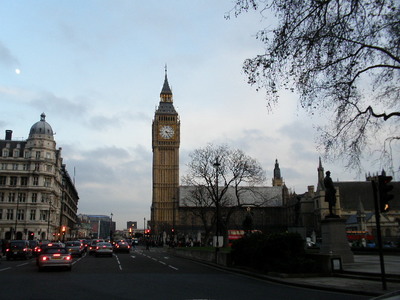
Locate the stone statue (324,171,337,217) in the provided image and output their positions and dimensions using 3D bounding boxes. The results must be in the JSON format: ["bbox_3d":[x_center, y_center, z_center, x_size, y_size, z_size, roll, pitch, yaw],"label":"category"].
[{"bbox_3d":[7.693,2.582,25.200,0.640,2.680,0.760,6,-13,-27],"label":"stone statue"}]

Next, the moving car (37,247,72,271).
[{"bbox_3d":[-8.170,6.152,24.661,1.770,1.350,4.350,3,-12,-15],"label":"moving car"}]

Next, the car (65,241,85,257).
[{"bbox_3d":[-12.290,9.742,42.250,1.760,1.450,4.400,3,-12,-12],"label":"car"}]

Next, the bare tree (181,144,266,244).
[{"bbox_3d":[5.055,9.592,91.965,17.300,21.500,16.000,3,-12,-12],"label":"bare tree"}]

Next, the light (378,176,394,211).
[{"bbox_3d":[6.054,1.431,13.900,0.340,1.200,0.380,6,-13,-27],"label":"light"}]

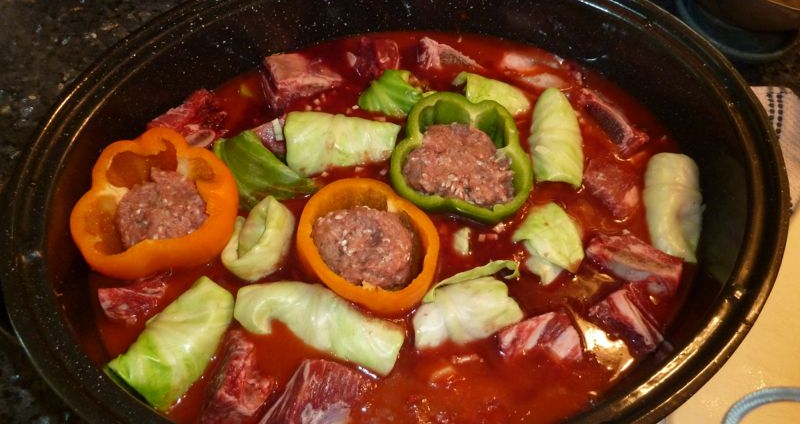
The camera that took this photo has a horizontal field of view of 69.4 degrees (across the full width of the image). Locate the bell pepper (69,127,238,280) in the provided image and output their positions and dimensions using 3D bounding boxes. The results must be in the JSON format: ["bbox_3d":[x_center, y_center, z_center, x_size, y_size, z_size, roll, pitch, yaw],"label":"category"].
[{"bbox_3d":[-0.155,0.003,0.388,0.097,0.062,0.094,0,62,0],"label":"bell pepper"}]

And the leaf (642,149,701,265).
[{"bbox_3d":[0.185,-0.003,0.396,0.038,0.036,0.079,8,64,2],"label":"leaf"}]

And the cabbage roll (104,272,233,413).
[{"bbox_3d":[-0.134,0.080,0.346,0.044,0.034,0.080,33,67,16],"label":"cabbage roll"}]

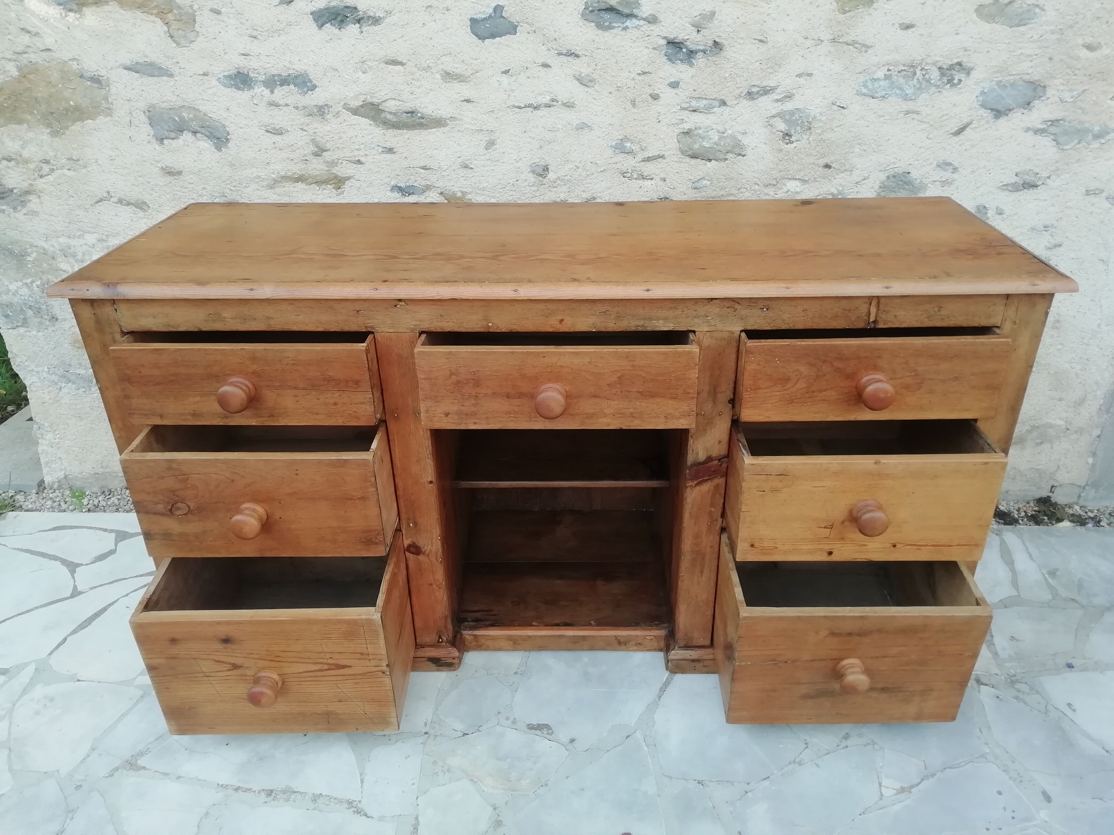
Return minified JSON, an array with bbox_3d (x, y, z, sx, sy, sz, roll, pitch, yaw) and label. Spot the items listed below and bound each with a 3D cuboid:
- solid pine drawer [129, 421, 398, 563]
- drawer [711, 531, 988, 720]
[{"bbox_3d":[-0.493,0.065,1.550,0.410,0.194,0.444,0,29,2],"label":"solid pine drawer"},{"bbox_3d":[0.506,0.343,1.574,0.404,0.251,0.444,0,29,2],"label":"drawer"}]

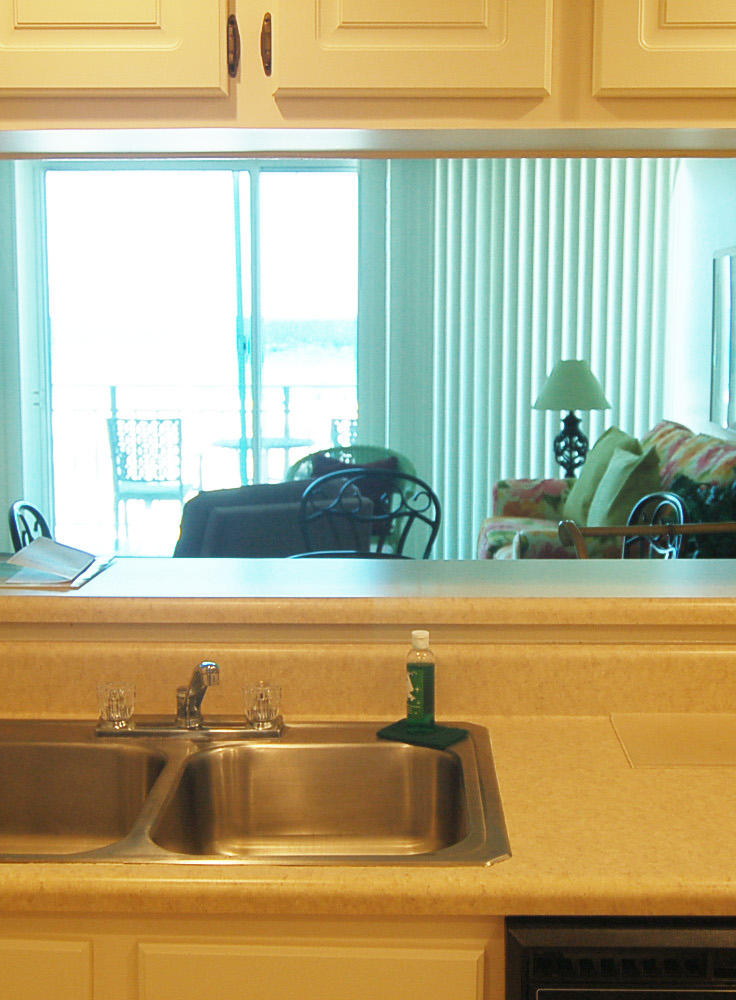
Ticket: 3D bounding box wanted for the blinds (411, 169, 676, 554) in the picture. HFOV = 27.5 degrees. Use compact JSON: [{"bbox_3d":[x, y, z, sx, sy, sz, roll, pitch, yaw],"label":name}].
[{"bbox_3d":[0.957,-0.770,8.305,1.430,2.420,0.100,0,7,1],"label":"blinds"}]

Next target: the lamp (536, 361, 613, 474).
[{"bbox_3d":[1.084,-0.407,7.995,0.405,0.670,0.405,0,7,1],"label":"lamp"}]

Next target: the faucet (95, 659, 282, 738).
[{"bbox_3d":[-0.243,0.259,2.018,0.256,0.150,0.210,-1,7,-5],"label":"faucet"}]

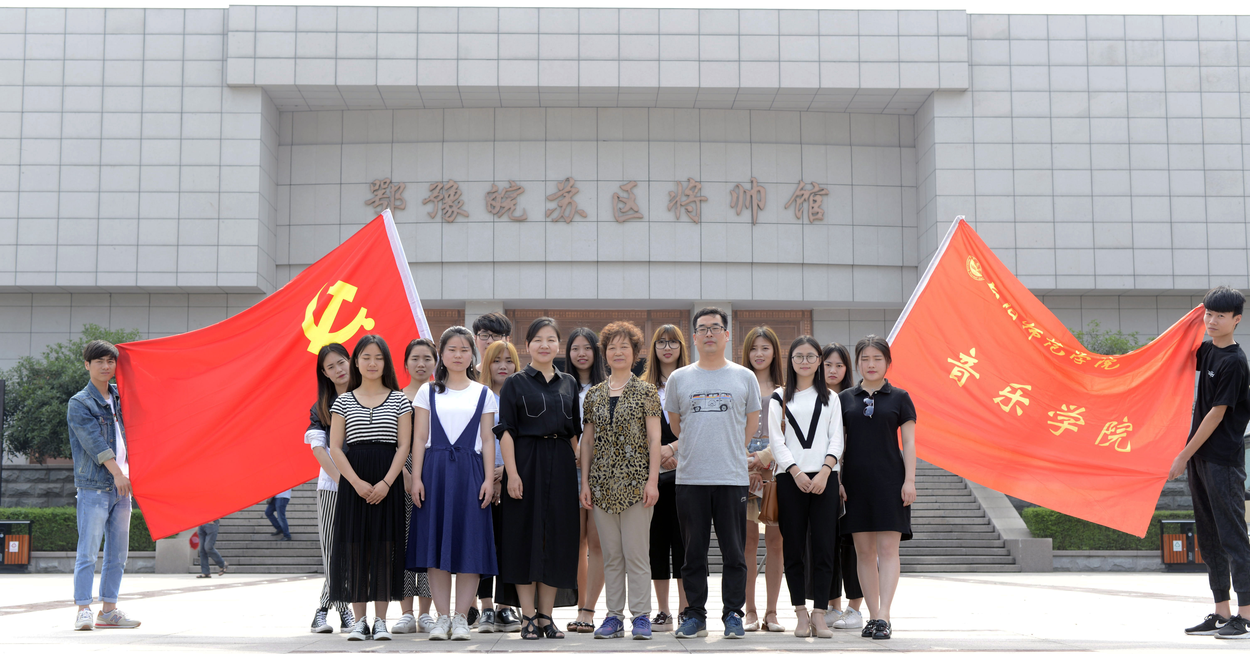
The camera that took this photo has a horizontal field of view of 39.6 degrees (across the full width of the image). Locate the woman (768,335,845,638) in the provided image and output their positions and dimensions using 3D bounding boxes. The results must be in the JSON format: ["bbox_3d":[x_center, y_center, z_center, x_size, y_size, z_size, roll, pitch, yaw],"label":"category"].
[{"bbox_3d":[0.950,0.829,9.133,0.410,1.571,0.300,-1,-7,6],"label":"woman"}]

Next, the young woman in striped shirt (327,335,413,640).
[{"bbox_3d":[-1.347,0.853,9.370,0.450,1.633,0.330,1,-7,-10],"label":"young woman in striped shirt"}]

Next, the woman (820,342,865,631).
[{"bbox_3d":[1.246,0.931,10.294,0.430,1.686,0.320,-2,-7,15],"label":"woman"}]

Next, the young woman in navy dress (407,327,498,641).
[{"bbox_3d":[-0.898,0.805,9.072,0.480,1.622,0.310,0,-7,-3],"label":"young woman in navy dress"}]

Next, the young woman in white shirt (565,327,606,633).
[{"bbox_3d":[-0.229,0.849,9.802,0.420,1.705,0.280,-1,-7,8],"label":"young woman in white shirt"}]

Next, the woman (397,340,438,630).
[{"bbox_3d":[-1.166,0.905,10.016,0.430,1.685,0.320,0,-7,-3],"label":"woman"}]

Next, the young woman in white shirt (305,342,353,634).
[{"bbox_3d":[-1.643,0.893,9.723,0.440,1.611,0.310,2,-7,-18],"label":"young woman in white shirt"}]

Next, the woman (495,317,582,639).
[{"bbox_3d":[-0.460,0.806,9.418,0.460,1.732,0.330,1,-7,-13],"label":"woman"}]

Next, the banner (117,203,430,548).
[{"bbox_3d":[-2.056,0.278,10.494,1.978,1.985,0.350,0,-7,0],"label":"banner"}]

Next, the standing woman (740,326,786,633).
[{"bbox_3d":[0.773,0.838,9.713,0.420,1.695,0.300,-2,-7,10],"label":"standing woman"}]

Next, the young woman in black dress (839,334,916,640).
[{"bbox_3d":[1.314,0.846,9.319,0.440,1.619,0.320,-2,-7,11],"label":"young woman in black dress"}]

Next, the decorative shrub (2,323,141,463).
[{"bbox_3d":[-9.904,1.191,31.086,2.763,2.560,2.542,0,-7,0],"label":"decorative shrub"}]

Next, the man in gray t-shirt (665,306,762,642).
[{"bbox_3d":[0.463,0.755,9.139,0.500,1.725,0.320,-1,-7,3],"label":"man in gray t-shirt"}]

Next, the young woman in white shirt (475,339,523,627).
[{"bbox_3d":[-0.693,0.885,9.738,0.430,1.622,0.290,0,-7,-5],"label":"young woman in white shirt"}]

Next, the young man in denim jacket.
[{"bbox_3d":[-3.062,0.920,10.207,0.380,1.689,0.460,-7,-10,44],"label":"young man in denim jacket"}]

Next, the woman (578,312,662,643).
[{"bbox_3d":[-0.021,0.816,9.411,0.450,1.709,0.320,-1,-7,3],"label":"woman"}]

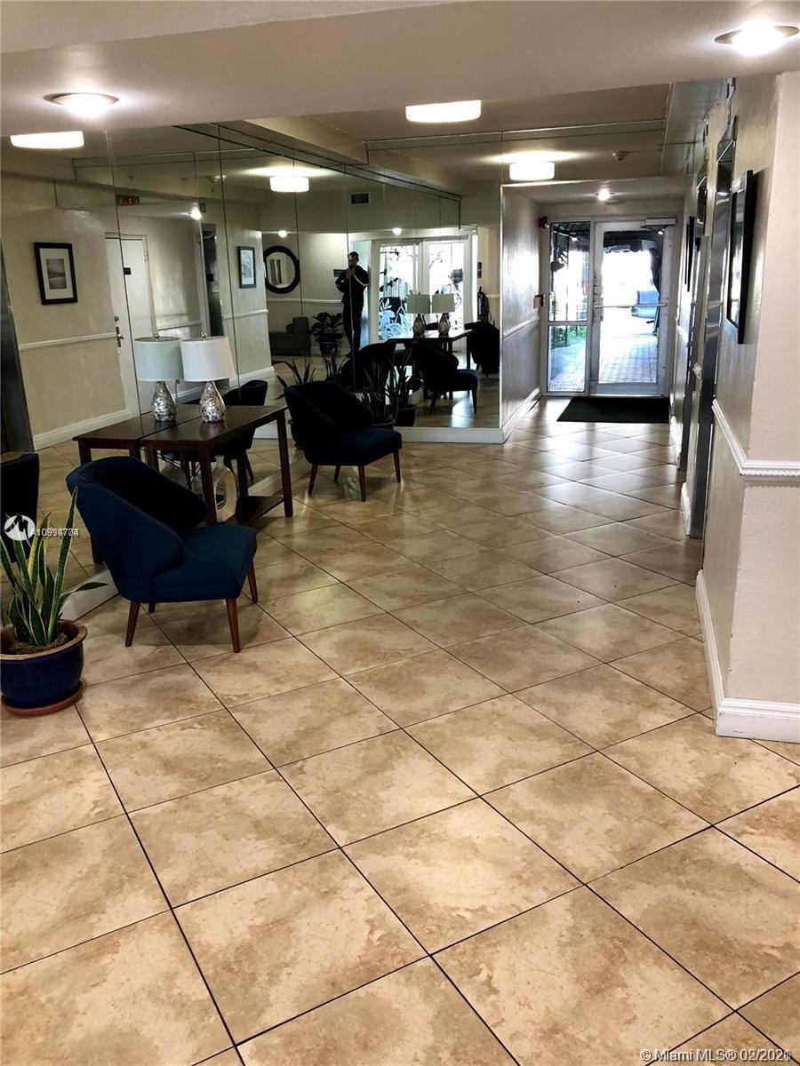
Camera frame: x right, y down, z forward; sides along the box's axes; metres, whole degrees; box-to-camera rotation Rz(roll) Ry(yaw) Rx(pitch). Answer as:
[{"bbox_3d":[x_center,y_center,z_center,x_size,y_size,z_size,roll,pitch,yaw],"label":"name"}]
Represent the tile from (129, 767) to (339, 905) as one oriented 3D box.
[{"bbox_3d":[-0.477,0.841,2.424,0.457,0.012,0.457,-11,19,-28],"label":"tile"}]

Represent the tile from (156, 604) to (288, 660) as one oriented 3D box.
[{"bbox_3d":[-0.823,0.464,4.057,0.491,0.013,0.491,-11,20,-28],"label":"tile"}]

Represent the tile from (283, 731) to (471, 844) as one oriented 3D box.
[{"bbox_3d":[-0.083,0.823,2.832,0.491,0.013,0.491,-11,20,-28],"label":"tile"}]

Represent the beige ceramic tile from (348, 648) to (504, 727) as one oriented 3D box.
[{"bbox_3d":[0.100,0.623,3.517,0.500,0.010,0.500,-11,20,-28],"label":"beige ceramic tile"}]

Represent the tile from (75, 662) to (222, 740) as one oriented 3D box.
[{"bbox_3d":[-1.008,0.666,3.422,0.491,0.013,0.491,-11,20,-28],"label":"tile"}]

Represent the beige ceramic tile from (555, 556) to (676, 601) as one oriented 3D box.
[{"bbox_3d":[1.059,0.233,4.277,0.457,0.012,0.457,-11,19,-28],"label":"beige ceramic tile"}]

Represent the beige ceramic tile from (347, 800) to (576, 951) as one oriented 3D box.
[{"bbox_3d":[0.153,0.875,2.258,0.457,0.012,0.457,-11,19,-28],"label":"beige ceramic tile"}]

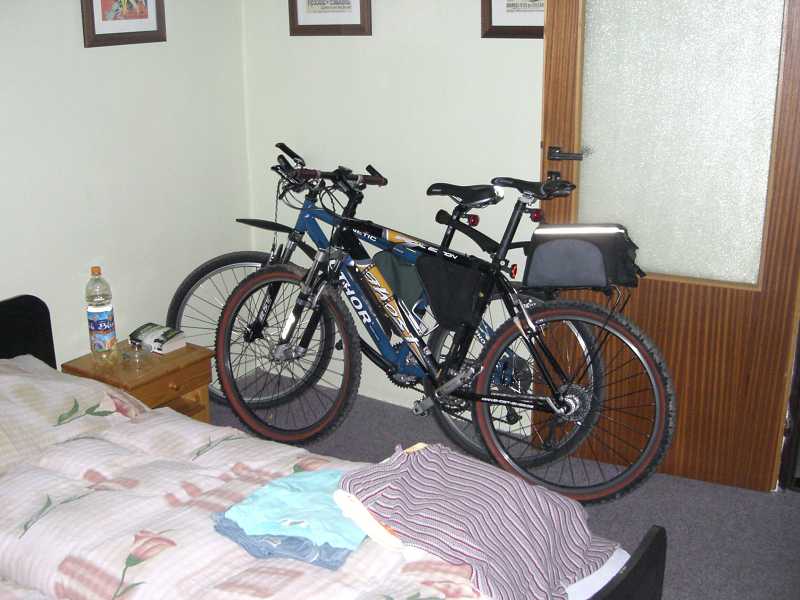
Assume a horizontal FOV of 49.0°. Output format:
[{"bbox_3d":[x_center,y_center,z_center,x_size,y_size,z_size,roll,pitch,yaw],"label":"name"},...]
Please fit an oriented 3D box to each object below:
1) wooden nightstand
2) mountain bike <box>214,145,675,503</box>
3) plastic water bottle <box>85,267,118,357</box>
[{"bbox_3d":[-0.870,0.406,3.012,0.357,0.440,0.391,11,20,33],"label":"wooden nightstand"},{"bbox_3d":[0.073,0.060,3.050,1.755,1.090,0.600,7,8,24],"label":"mountain bike"},{"bbox_3d":[-0.989,0.043,2.899,0.088,0.322,0.088,0,16,0],"label":"plastic water bottle"}]

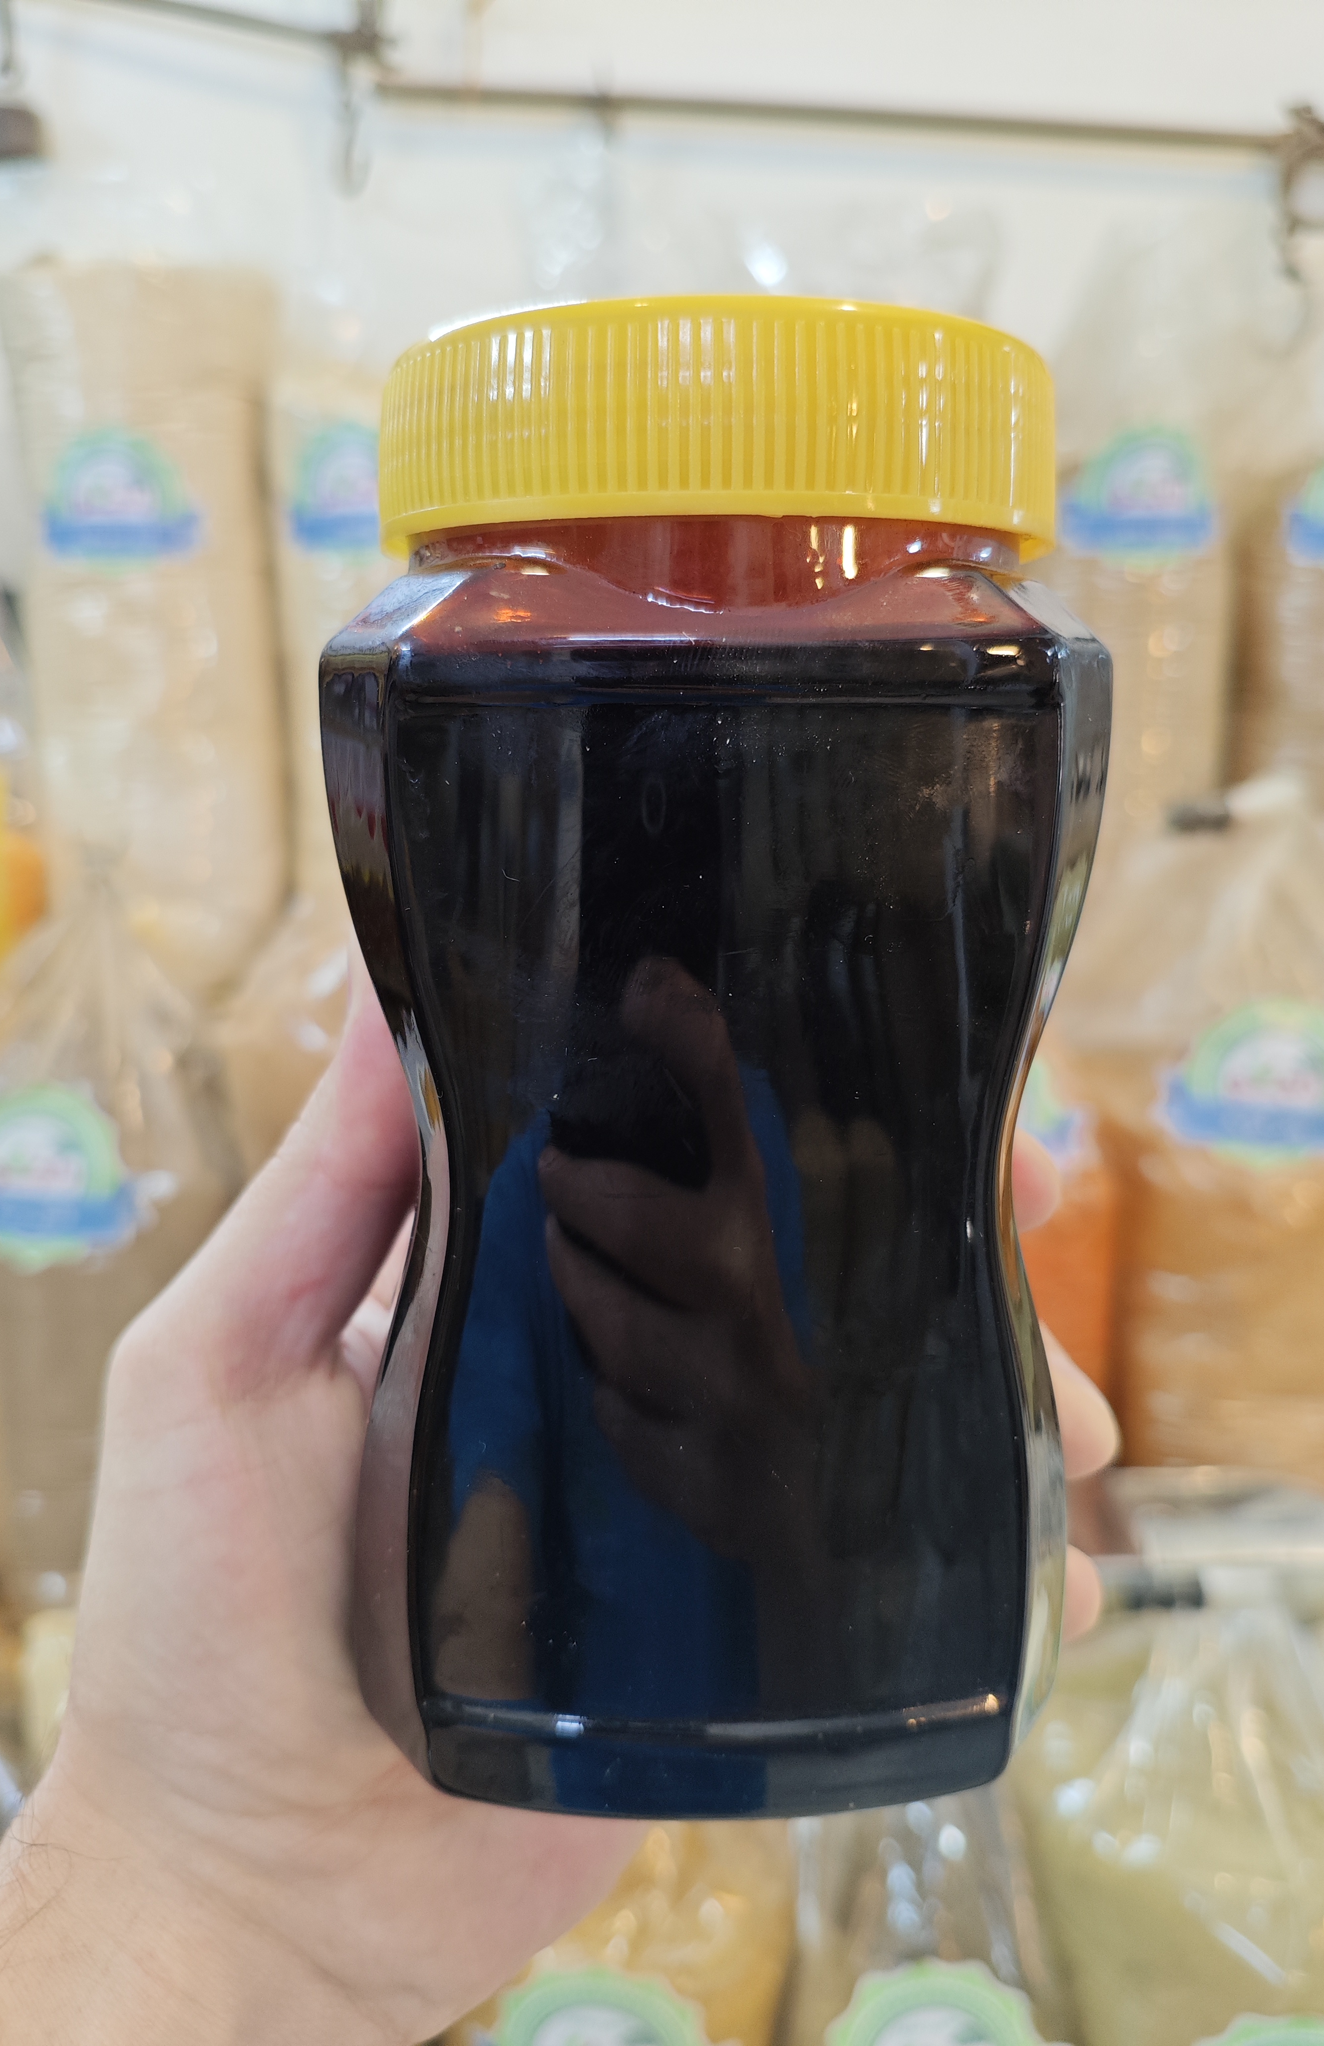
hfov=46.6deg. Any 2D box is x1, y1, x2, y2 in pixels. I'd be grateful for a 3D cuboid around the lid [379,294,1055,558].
[{"bbox_3d":[0.006,-0.065,0.179,0.077,0.021,0.077,0,11,0],"label":"lid"}]

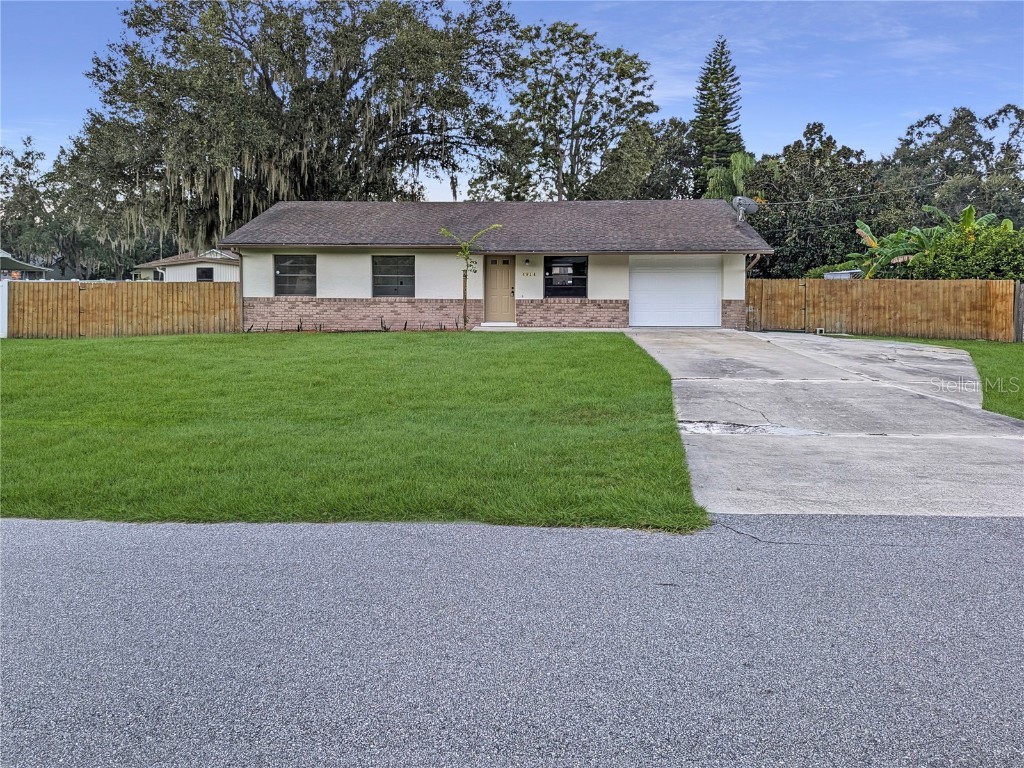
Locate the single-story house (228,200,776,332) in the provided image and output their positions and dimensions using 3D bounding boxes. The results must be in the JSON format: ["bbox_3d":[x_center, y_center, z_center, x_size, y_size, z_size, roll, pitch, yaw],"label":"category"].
[{"bbox_3d":[-0.473,-4.436,26.045,16.485,4.496,10.550,0,7,2],"label":"single-story house"}]

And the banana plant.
[{"bbox_3d":[14.013,-4.316,27.000,2.600,3.850,2.500,0,7,2],"label":"banana plant"}]

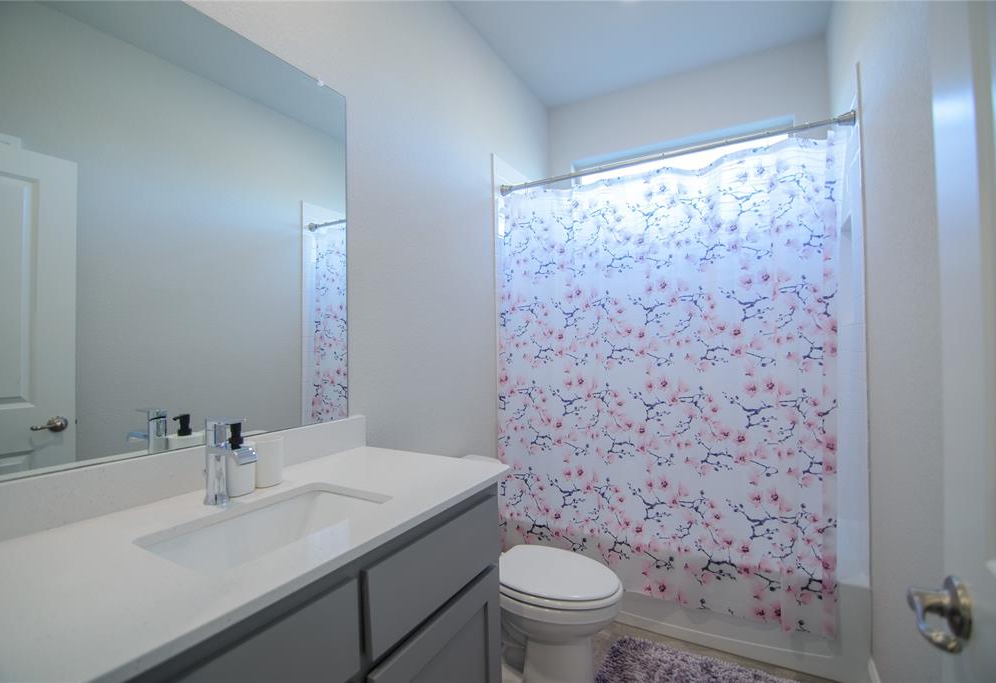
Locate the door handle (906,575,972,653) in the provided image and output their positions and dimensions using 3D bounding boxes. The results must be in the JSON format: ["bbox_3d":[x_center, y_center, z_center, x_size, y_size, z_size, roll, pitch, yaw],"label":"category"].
[{"bbox_3d":[0.524,0.318,0.534,0.052,0.068,0.122,-1,-1,28],"label":"door handle"}]

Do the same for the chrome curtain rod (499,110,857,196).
[{"bbox_3d":[0.665,-0.805,2.024,1.473,0.057,0.057,-1,-1,29],"label":"chrome curtain rod"}]

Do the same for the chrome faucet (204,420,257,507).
[{"bbox_3d":[-0.564,0.255,0.963,0.123,0.183,0.044,-1,-1,29],"label":"chrome faucet"}]

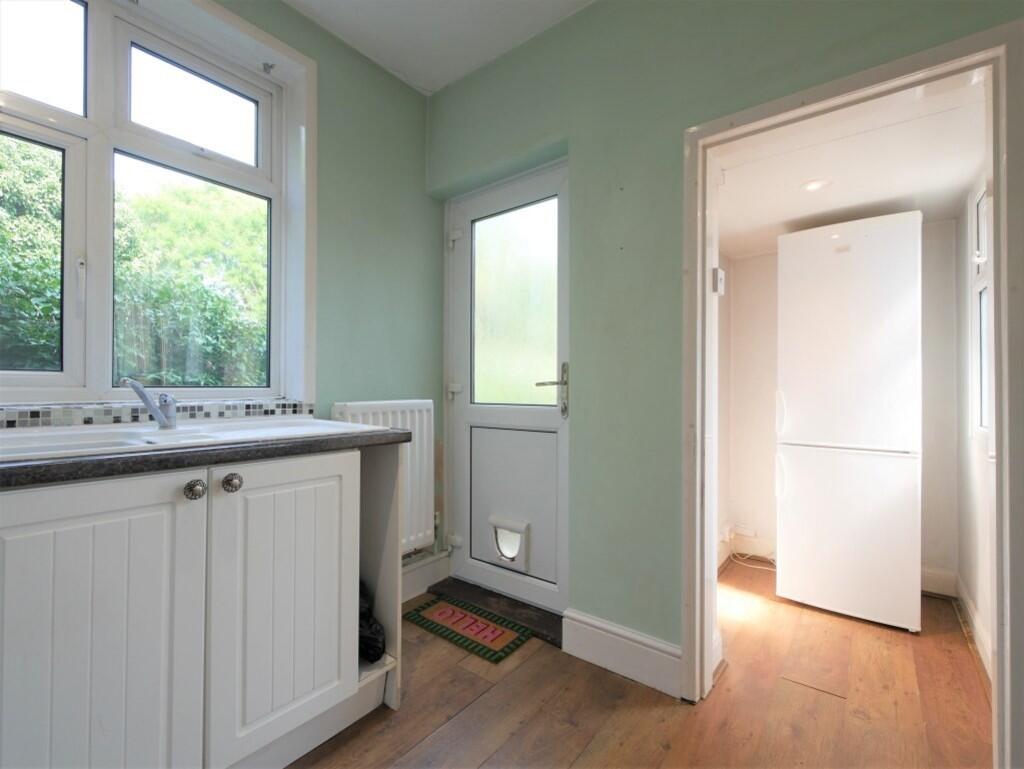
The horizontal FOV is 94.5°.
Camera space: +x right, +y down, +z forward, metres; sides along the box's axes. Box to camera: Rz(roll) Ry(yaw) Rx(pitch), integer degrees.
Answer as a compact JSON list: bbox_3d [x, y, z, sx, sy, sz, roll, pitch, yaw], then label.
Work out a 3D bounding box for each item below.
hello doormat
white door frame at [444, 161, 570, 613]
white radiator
[{"bbox_3d":[-0.202,1.047,2.063,0.554,0.016,0.241,0,-1,37],"label":"hello doormat"},{"bbox_3d":[-0.008,0.008,2.257,0.870,1.990,0.075,0,-1,38],"label":"white door frame"},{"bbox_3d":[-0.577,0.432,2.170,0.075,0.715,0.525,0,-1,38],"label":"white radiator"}]

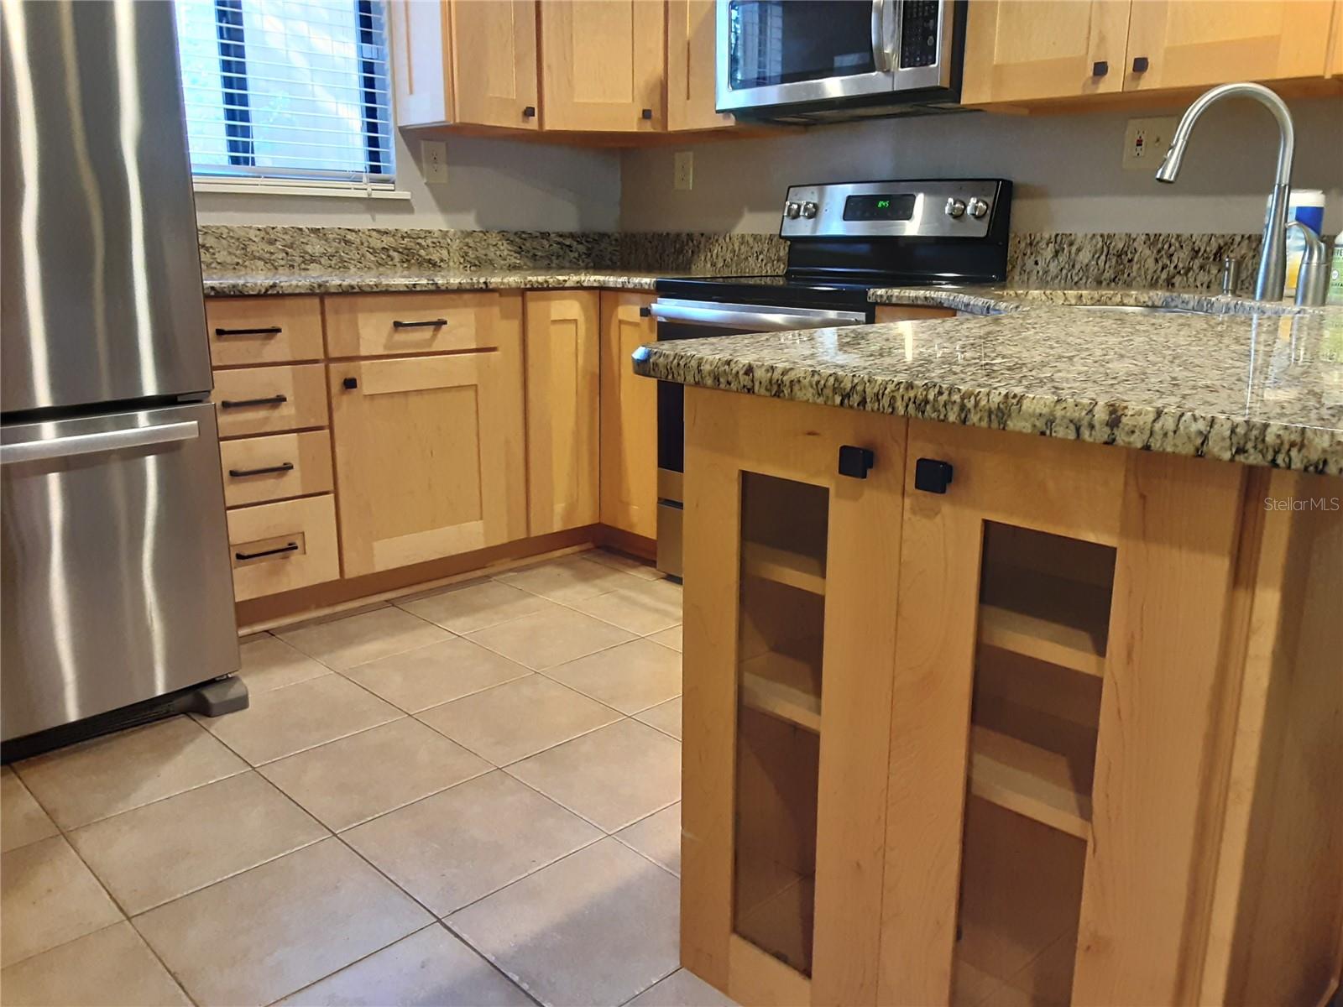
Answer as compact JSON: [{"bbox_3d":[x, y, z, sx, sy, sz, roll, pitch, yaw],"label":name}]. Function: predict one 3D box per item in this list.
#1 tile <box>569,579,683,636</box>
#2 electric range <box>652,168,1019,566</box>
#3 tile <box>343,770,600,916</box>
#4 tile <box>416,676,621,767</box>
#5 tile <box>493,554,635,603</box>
[{"bbox_3d":[-0.065,0.298,3.088,0.341,0.011,0.334,-13,19,-42],"label":"tile"},{"bbox_3d":[0.430,-0.321,3.115,0.680,1.178,0.759,-13,19,-42],"label":"electric range"},{"bbox_3d":[-0.349,0.590,1.917,0.341,0.011,0.334,-13,19,-42],"label":"tile"},{"bbox_3d":[-0.338,0.480,2.421,0.346,0.012,0.346,-13,19,-41],"label":"tile"},{"bbox_3d":[-0.306,0.243,3.381,0.346,0.012,0.346,-13,19,-41],"label":"tile"}]

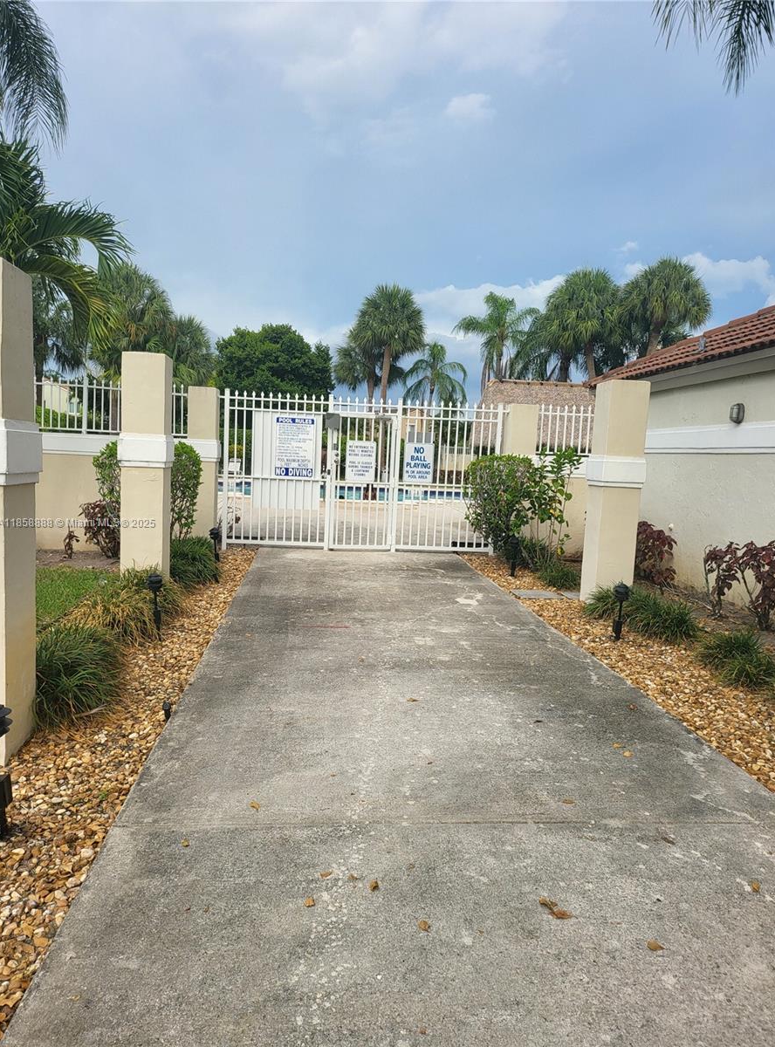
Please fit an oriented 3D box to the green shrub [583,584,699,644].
[{"bbox_3d":[2.504,0.782,6.925,0.950,0.380,1.200,2,6,-6],"label":"green shrub"}]

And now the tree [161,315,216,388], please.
[{"bbox_3d":[-8.352,-5.213,29.903,2.800,6.564,2.800,2,6,-6],"label":"tree"}]

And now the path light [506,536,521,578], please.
[{"bbox_3d":[1.609,0.436,9.230,0.150,0.500,0.150,2,6,-6],"label":"path light"}]

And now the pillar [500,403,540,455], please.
[{"bbox_3d":[1.977,-0.643,11.142,0.430,2.300,0.430,2,6,-6],"label":"pillar"}]

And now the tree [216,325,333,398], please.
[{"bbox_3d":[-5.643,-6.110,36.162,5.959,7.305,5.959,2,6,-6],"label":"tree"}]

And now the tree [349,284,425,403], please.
[{"bbox_3d":[-0.167,-6.973,35.607,3.635,9.367,3.635,2,6,-6],"label":"tree"}]

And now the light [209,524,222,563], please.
[{"bbox_3d":[-2.209,0.258,9.402,0.150,0.470,0.150,2,6,-6],"label":"light"}]

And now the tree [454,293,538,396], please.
[{"bbox_3d":[4.968,-6.502,35.173,3.954,9.031,3.954,2,6,-6],"label":"tree"}]

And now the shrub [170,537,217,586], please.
[{"bbox_3d":[-2.298,0.389,8.244,0.700,0.450,0.850,2,6,-6],"label":"shrub"}]

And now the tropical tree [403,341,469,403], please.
[{"bbox_3d":[2.477,-6.444,40.995,3.745,7.412,3.745,2,6,-6],"label":"tropical tree"}]

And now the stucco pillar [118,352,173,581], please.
[{"bbox_3d":[-2.363,-0.444,7.125,0.460,2.320,0.460,2,6,-6],"label":"stucco pillar"}]

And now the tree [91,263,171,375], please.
[{"bbox_3d":[-9.468,-5.605,26.721,3.298,7.657,3.298,2,6,-6],"label":"tree"}]

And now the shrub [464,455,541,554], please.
[{"bbox_3d":[1.682,-0.200,10.310,1.020,1.571,0.950,2,6,-6],"label":"shrub"}]

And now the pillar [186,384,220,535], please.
[{"bbox_3d":[-2.707,-0.821,10.643,0.430,2.300,0.430,2,6,-6],"label":"pillar"}]

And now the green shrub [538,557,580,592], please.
[{"bbox_3d":[2.041,0.584,8.725,0.550,0.360,0.600,2,6,-6],"label":"green shrub"}]

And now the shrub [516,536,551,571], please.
[{"bbox_3d":[2.065,0.397,10.171,0.480,0.454,0.460,2,6,-6],"label":"shrub"}]

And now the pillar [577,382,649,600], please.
[{"bbox_3d":[2.376,-0.281,7.618,0.430,2.336,0.430,2,6,-6],"label":"pillar"}]

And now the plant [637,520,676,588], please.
[{"bbox_3d":[3.171,0.374,8.772,0.700,0.870,0.700,2,6,-6],"label":"plant"}]

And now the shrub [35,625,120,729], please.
[{"bbox_3d":[-1.925,0.856,4.375,0.600,0.437,0.620,2,6,-6],"label":"shrub"}]

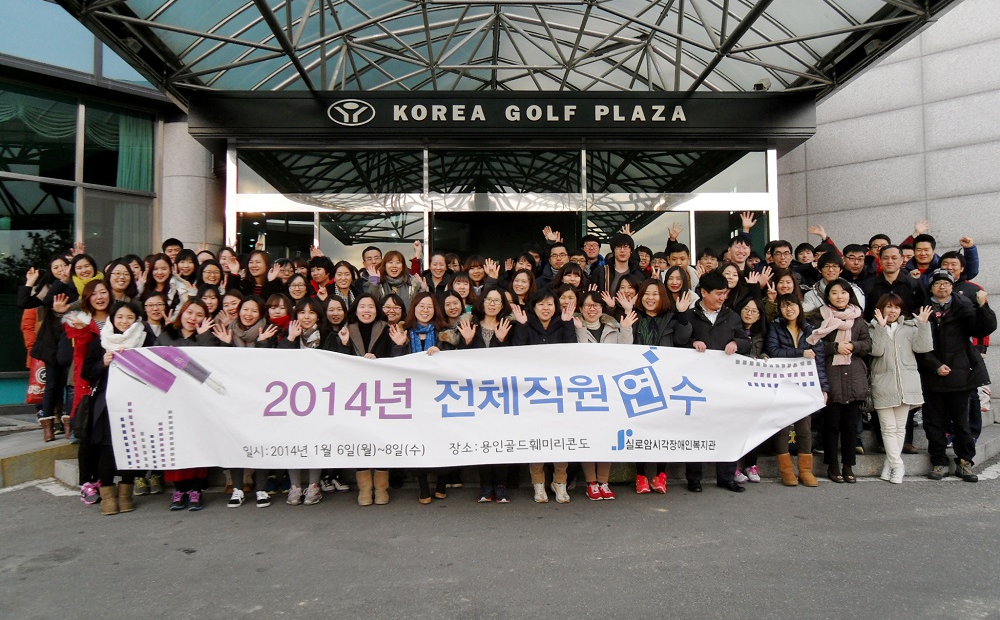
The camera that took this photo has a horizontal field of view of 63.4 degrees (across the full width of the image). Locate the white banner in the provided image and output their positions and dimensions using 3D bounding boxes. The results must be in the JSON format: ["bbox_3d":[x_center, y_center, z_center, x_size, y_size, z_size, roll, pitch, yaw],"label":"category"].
[{"bbox_3d":[-0.124,0.714,6.080,5.360,0.910,0.250,0,-3,-6],"label":"white banner"}]

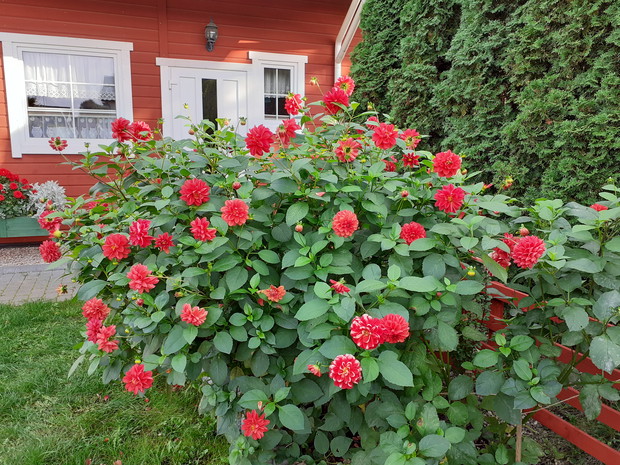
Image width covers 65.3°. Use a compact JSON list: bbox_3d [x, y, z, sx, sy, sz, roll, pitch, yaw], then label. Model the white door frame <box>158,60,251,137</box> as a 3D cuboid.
[{"bbox_3d":[-1.305,-1.075,6.261,1.226,2.193,0.120,-3,10,-20],"label":"white door frame"}]

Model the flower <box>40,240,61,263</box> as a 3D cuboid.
[{"bbox_3d":[-1.116,0.082,2.080,0.095,0.095,0.070,4,7,20],"label":"flower"}]

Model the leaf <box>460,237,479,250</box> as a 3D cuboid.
[{"bbox_3d":[0.567,0.039,1.720,0.063,0.015,0.080,0,41,0],"label":"leaf"}]

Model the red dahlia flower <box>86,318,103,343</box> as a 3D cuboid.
[{"bbox_3d":[-0.776,0.355,1.750,0.083,0.086,0.050,7,-5,38],"label":"red dahlia flower"}]

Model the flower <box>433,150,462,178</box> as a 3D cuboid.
[{"bbox_3d":[0.517,-0.255,1.820,0.108,0.105,0.062,1,-9,0],"label":"flower"}]

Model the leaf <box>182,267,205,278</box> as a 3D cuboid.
[{"bbox_3d":[-0.374,0.126,1.544,0.083,0.017,0.049,-16,34,-18],"label":"leaf"}]

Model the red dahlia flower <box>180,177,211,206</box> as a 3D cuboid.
[{"bbox_3d":[-0.407,-0.142,1.720,0.105,0.102,0.060,1,9,5],"label":"red dahlia flower"}]

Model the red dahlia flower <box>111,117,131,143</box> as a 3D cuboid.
[{"bbox_3d":[-0.791,-0.432,2.030,0.062,0.105,0.100,0,7,39],"label":"red dahlia flower"}]

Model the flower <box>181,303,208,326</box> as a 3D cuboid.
[{"bbox_3d":[-0.402,0.288,1.690,0.096,0.085,0.060,1,21,3],"label":"flower"}]

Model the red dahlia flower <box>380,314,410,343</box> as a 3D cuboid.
[{"bbox_3d":[0.276,0.314,1.580,0.102,0.095,0.062,1,-4,1],"label":"red dahlia flower"}]

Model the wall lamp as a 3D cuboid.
[{"bbox_3d":[-1.214,-2.448,5.978,0.158,0.405,0.205,-3,10,-20],"label":"wall lamp"}]

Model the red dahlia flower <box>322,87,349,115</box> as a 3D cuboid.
[{"bbox_3d":[0.100,-0.519,1.900,0.105,0.105,0.070,3,-2,18],"label":"red dahlia flower"}]

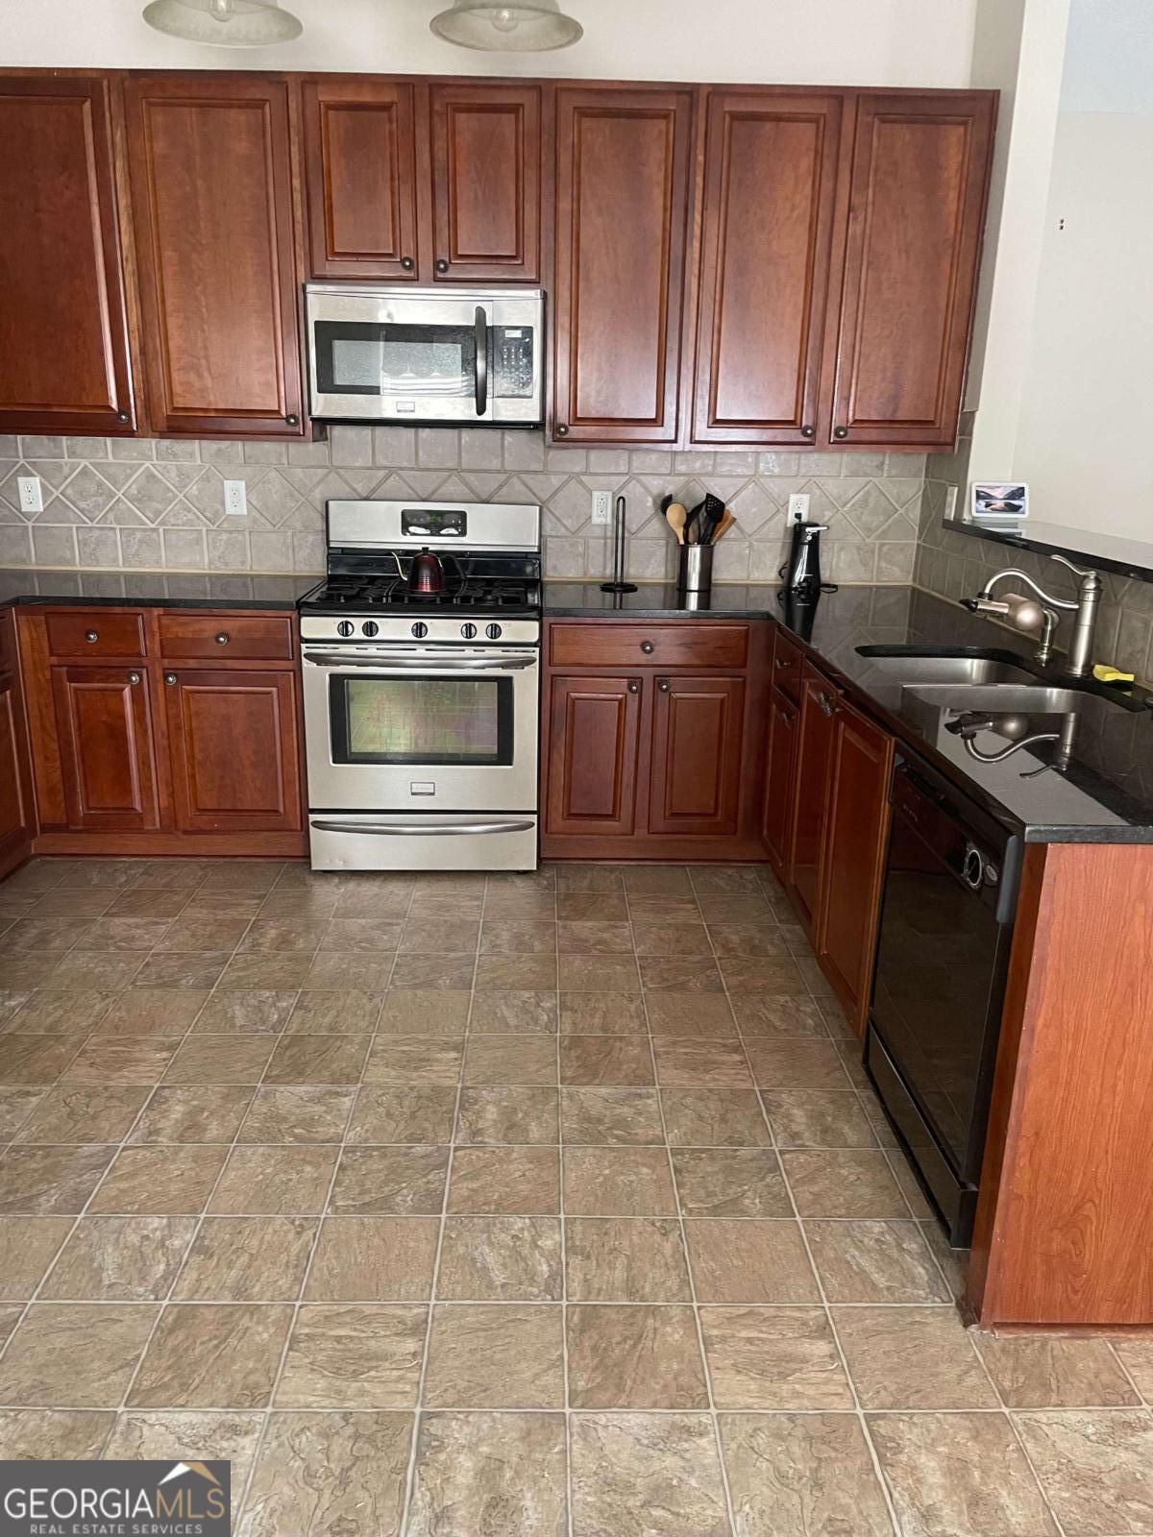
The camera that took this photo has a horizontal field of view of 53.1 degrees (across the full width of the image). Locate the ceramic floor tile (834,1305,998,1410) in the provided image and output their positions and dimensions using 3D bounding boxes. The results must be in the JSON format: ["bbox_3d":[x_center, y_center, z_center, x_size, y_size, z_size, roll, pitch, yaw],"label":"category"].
[{"bbox_3d":[0.559,0.988,1.938,0.222,0.010,0.222,1,17,-2],"label":"ceramic floor tile"}]

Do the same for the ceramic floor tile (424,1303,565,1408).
[{"bbox_3d":[-0.132,0.967,1.895,0.226,0.010,0.226,1,17,-2],"label":"ceramic floor tile"}]

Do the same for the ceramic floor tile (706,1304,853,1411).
[{"bbox_3d":[0.328,0.983,1.930,0.228,0.010,0.227,1,17,-2],"label":"ceramic floor tile"}]

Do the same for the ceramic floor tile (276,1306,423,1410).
[{"bbox_3d":[-0.365,0.974,1.910,0.222,0.010,0.222,1,17,-2],"label":"ceramic floor tile"}]

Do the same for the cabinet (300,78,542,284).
[{"bbox_3d":[-0.477,-1.861,3.744,0.759,0.601,0.325,1,17,-1],"label":"cabinet"}]

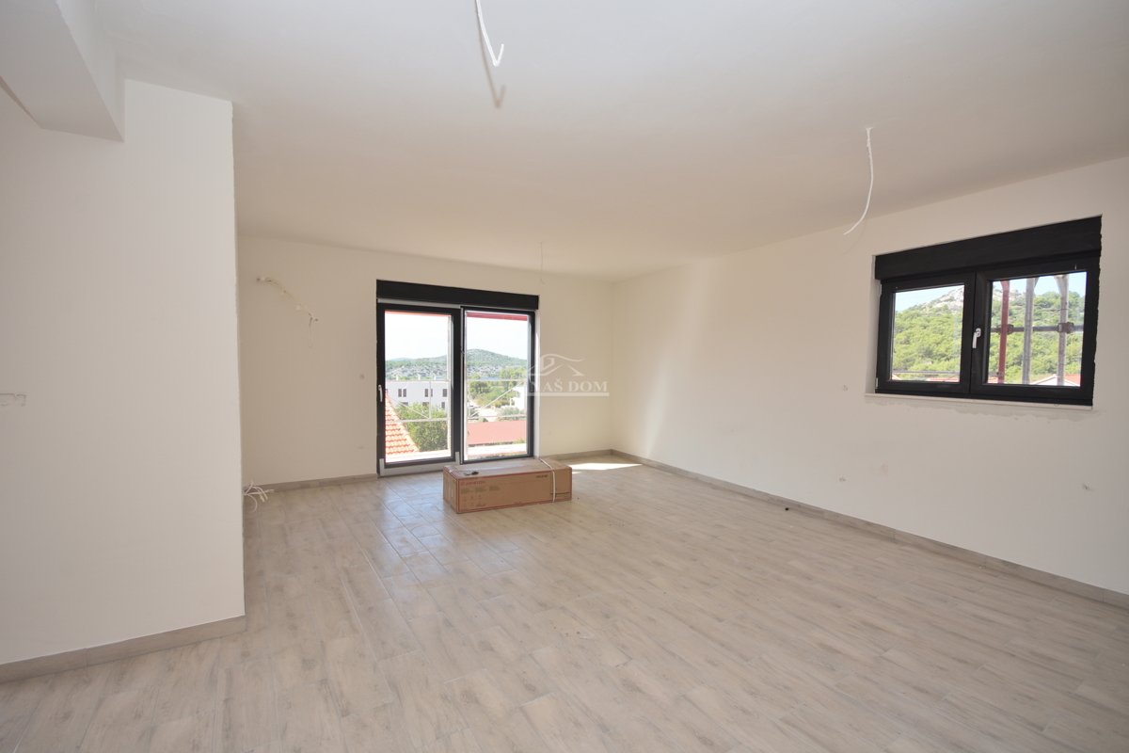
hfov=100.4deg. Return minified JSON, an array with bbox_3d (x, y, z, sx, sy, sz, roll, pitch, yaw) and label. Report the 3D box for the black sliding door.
[{"bbox_3d":[-1.354,0.043,6.219,2.143,2.362,0.170,0,2,-31],"label":"black sliding door"}]

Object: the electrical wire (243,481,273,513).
[{"bbox_3d":[-2.917,1.121,4.474,0.240,0.250,0.270,0,2,-30],"label":"electrical wire"}]

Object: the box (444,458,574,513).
[{"bbox_3d":[-0.575,1.098,4.824,1.180,0.328,0.552,0,2,-27],"label":"box"}]

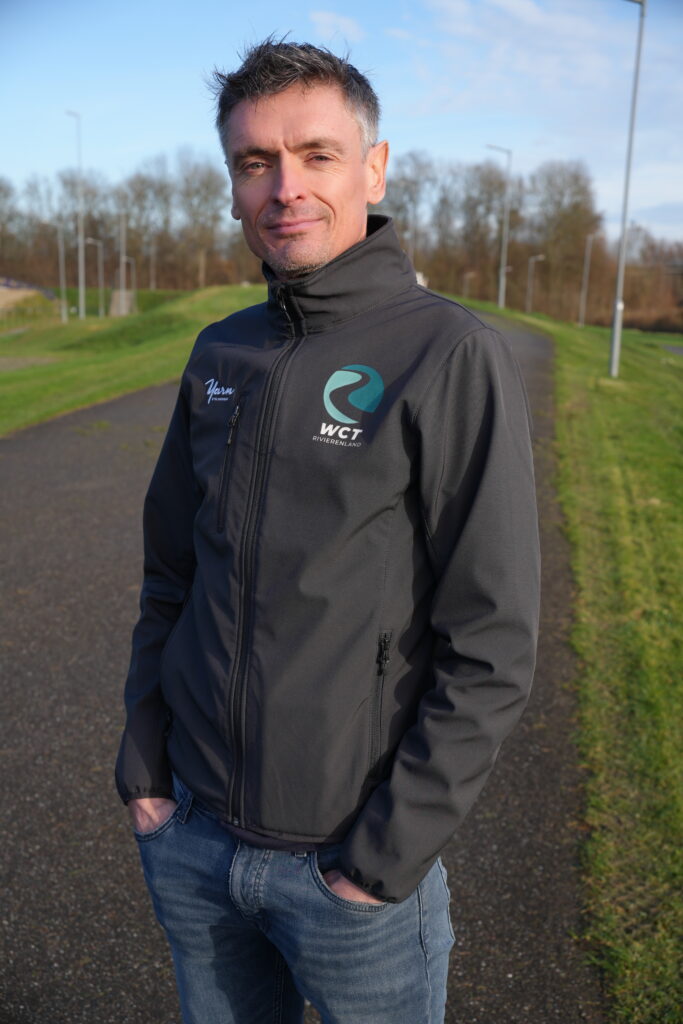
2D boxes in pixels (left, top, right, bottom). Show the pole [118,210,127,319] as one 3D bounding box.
[{"bbox_3d":[-12.433,-14.041,69.236,0.200,6.000,0.900,7,13,26],"label":"pole"}]

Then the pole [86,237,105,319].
[{"bbox_3d":[-18.754,-17.787,93.232,1.100,6.000,0.220,-2,12,-17],"label":"pole"}]

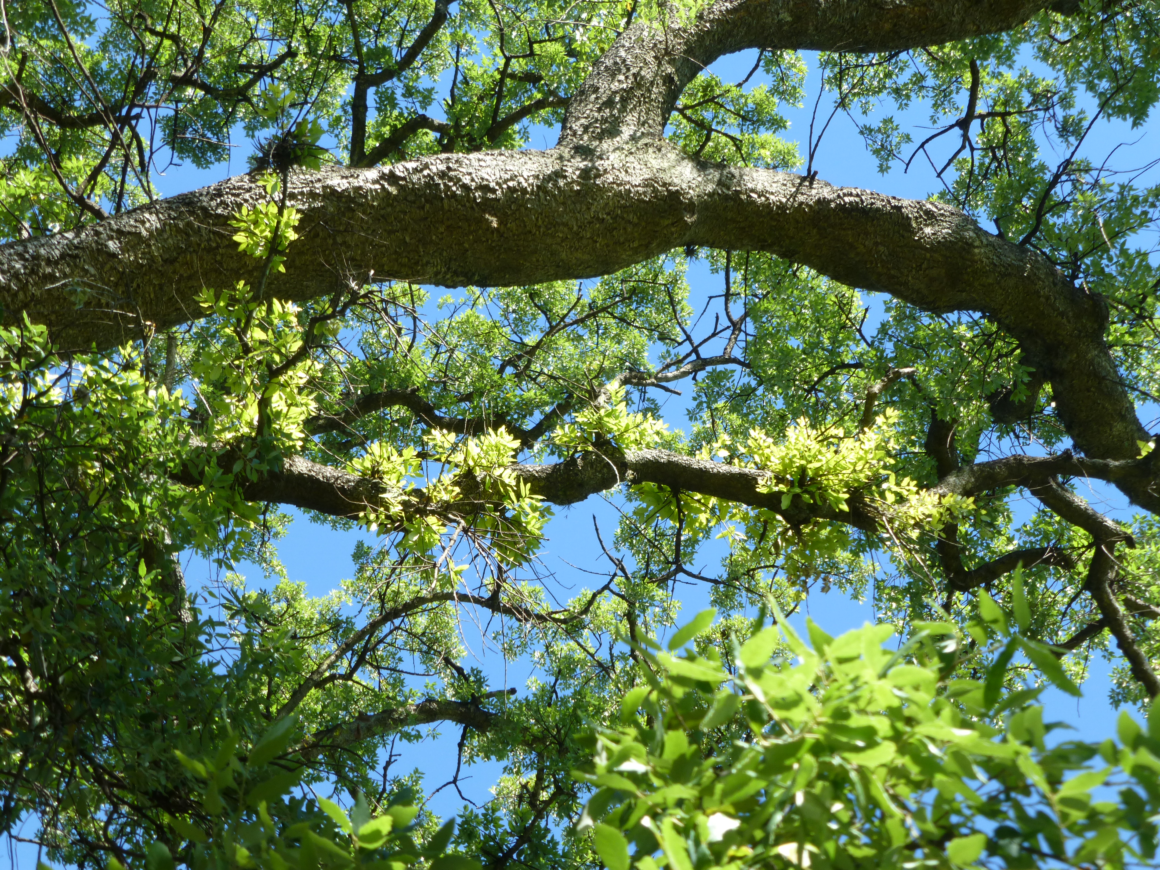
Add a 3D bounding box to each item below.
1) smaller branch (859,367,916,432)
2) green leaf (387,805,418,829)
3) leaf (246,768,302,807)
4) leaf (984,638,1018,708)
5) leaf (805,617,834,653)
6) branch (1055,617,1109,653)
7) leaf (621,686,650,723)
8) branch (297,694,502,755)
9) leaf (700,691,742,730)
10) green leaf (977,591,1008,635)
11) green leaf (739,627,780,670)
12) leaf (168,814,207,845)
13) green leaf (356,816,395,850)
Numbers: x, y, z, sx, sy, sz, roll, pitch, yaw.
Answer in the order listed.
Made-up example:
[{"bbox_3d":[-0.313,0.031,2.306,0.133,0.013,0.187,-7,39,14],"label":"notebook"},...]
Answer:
[{"bbox_3d":[1.000,-0.116,8.600,0.082,0.100,0.256,38,-85,5],"label":"smaller branch"},{"bbox_3d":[-0.182,0.389,2.700,0.037,0.023,0.020,-20,-6,-6],"label":"green leaf"},{"bbox_3d":[-0.347,0.399,3.000,0.074,0.014,0.031,-31,-75,-14],"label":"leaf"},{"bbox_3d":[0.432,0.243,2.700,0.022,0.073,0.020,21,-1,10],"label":"leaf"},{"bbox_3d":[0.245,0.209,2.700,0.020,0.051,0.020,-30,-6,2],"label":"leaf"},{"bbox_3d":[1.707,0.681,9.000,0.201,0.052,0.070,-34,-9,7],"label":"branch"},{"bbox_3d":[0.062,0.304,3.000,0.025,0.049,0.014,36,-14,-10],"label":"leaf"},{"bbox_3d":[-0.770,1.258,11.500,0.925,0.190,0.190,-11,-37,0],"label":"branch"},{"bbox_3d":[0.143,0.283,2.700,0.050,0.025,0.020,-40,-7,-2],"label":"leaf"},{"bbox_3d":[0.468,0.202,3.000,0.026,0.059,0.014,-34,-14,10],"label":"green leaf"},{"bbox_3d":[0.204,0.241,3.000,0.037,0.059,0.014,40,-14,-11],"label":"green leaf"},{"bbox_3d":[-0.400,0.403,2.700,0.051,0.016,0.020,36,-12,-2],"label":"leaf"},{"bbox_3d":[-0.233,0.450,3.000,0.046,0.018,0.030,-34,-75,-13],"label":"green leaf"}]

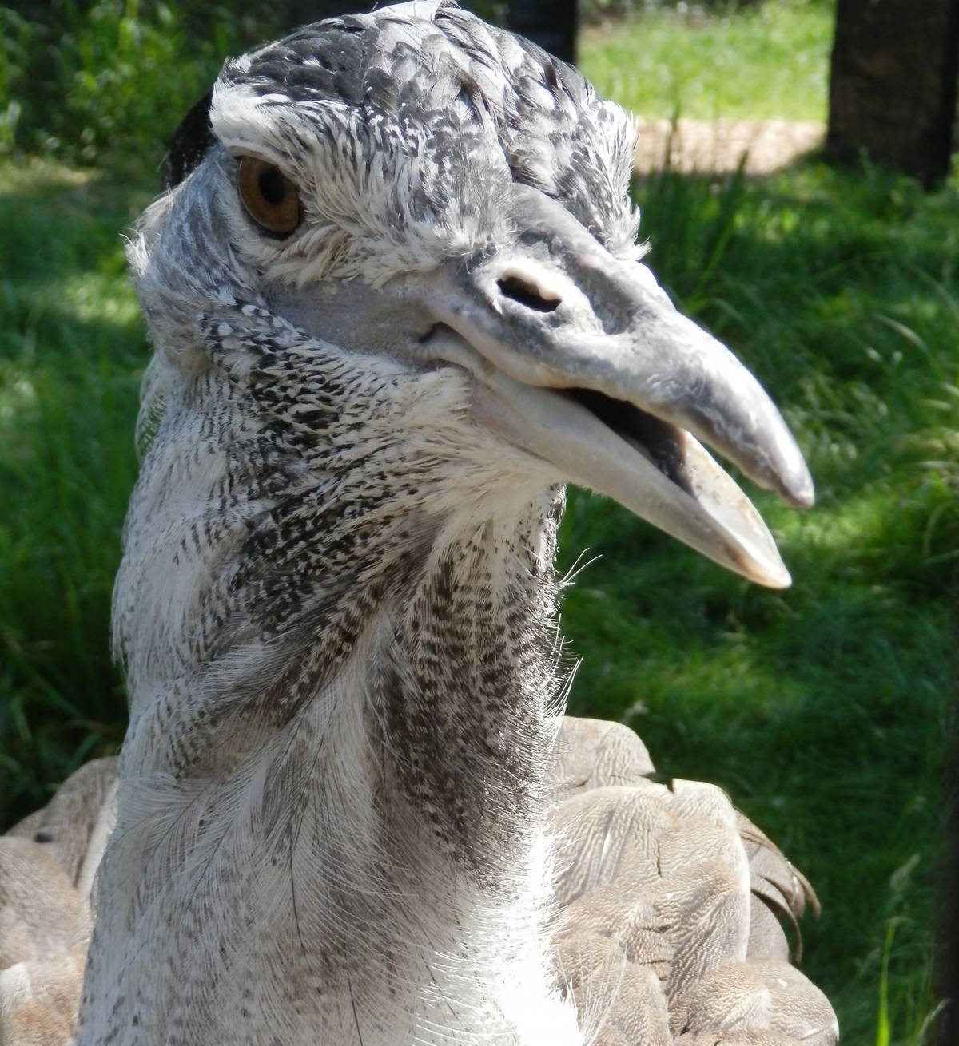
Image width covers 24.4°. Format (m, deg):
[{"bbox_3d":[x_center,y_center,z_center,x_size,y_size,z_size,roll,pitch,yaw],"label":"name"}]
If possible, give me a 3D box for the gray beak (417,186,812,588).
[{"bbox_3d":[0.034,-0.030,0.485,0.041,0.056,0.108,0,24,-46],"label":"gray beak"}]

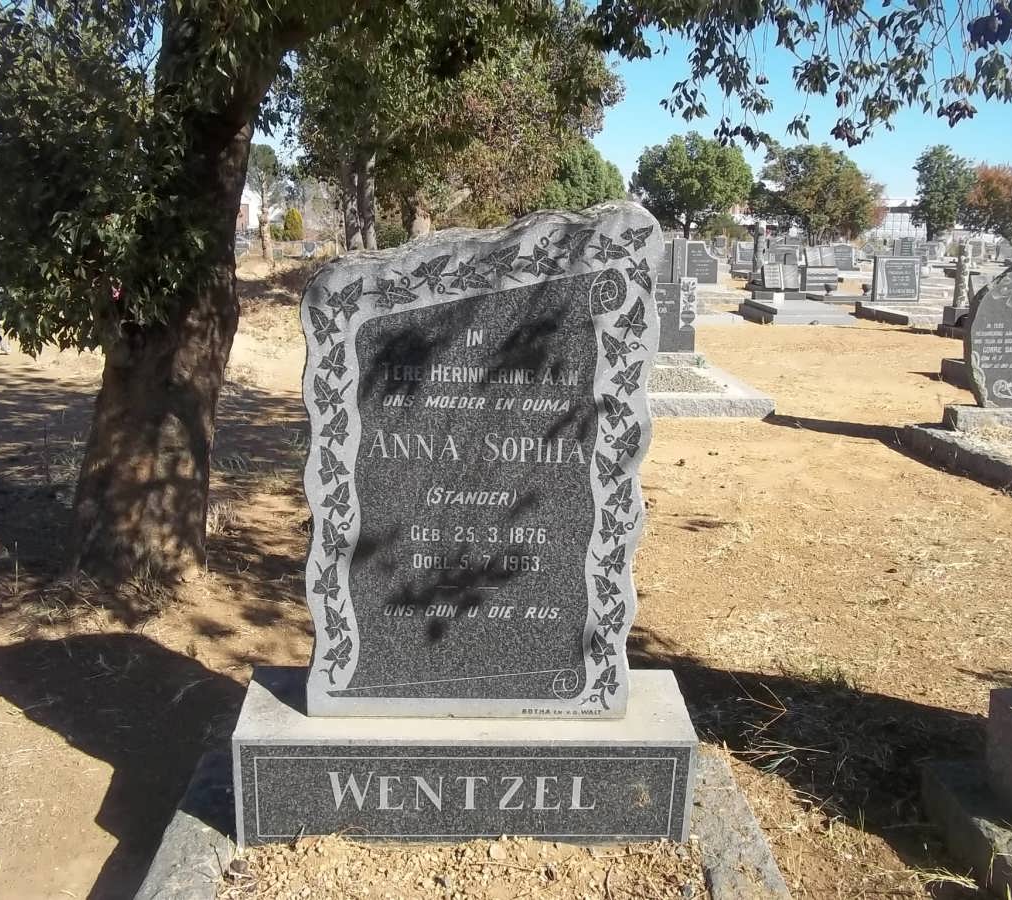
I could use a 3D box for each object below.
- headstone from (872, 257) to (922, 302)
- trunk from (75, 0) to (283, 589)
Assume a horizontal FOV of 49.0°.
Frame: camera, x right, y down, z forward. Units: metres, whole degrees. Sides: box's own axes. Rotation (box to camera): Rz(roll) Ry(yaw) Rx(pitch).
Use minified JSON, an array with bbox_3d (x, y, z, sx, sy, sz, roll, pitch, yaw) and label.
[{"bbox_3d":[6.627,-2.904,18.826,0.790,0.770,0.140,1,11,5],"label":"headstone"},{"bbox_3d":[-1.238,-0.577,4.327,0.760,2.122,0.580,0,11,0],"label":"trunk"}]

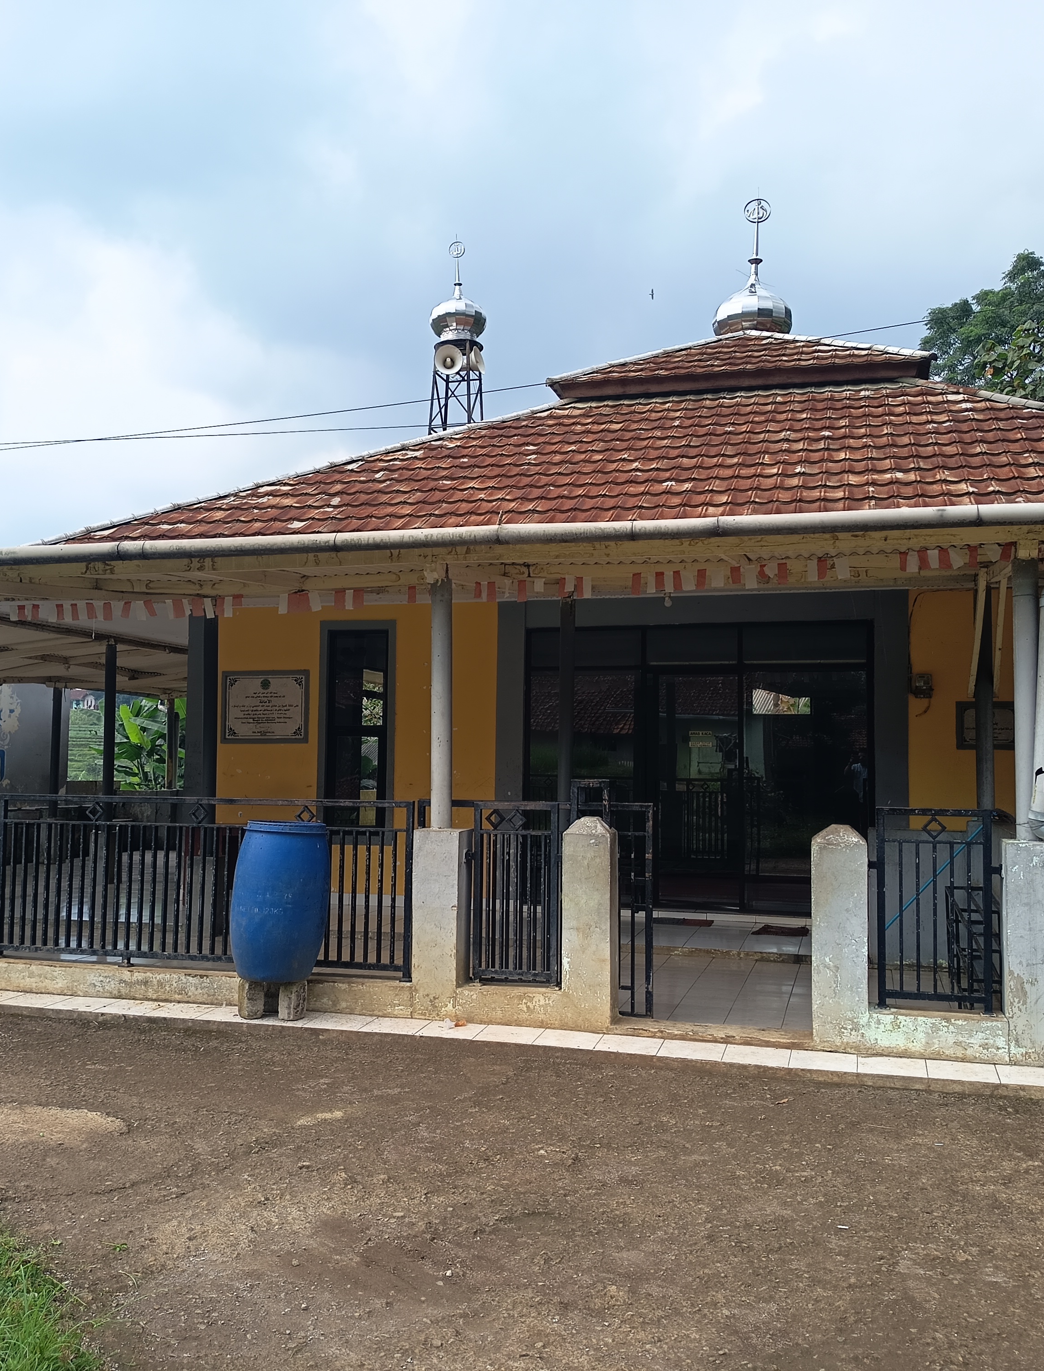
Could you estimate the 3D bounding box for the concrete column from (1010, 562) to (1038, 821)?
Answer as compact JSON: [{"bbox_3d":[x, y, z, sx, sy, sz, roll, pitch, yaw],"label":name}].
[{"bbox_3d":[2.524,0.071,6.347,0.115,1.413,0.115,0,-3,15],"label":"concrete column"}]

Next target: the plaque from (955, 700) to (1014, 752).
[{"bbox_3d":[3.714,0.324,10.085,0.481,0.378,0.040,0,-3,15],"label":"plaque"}]

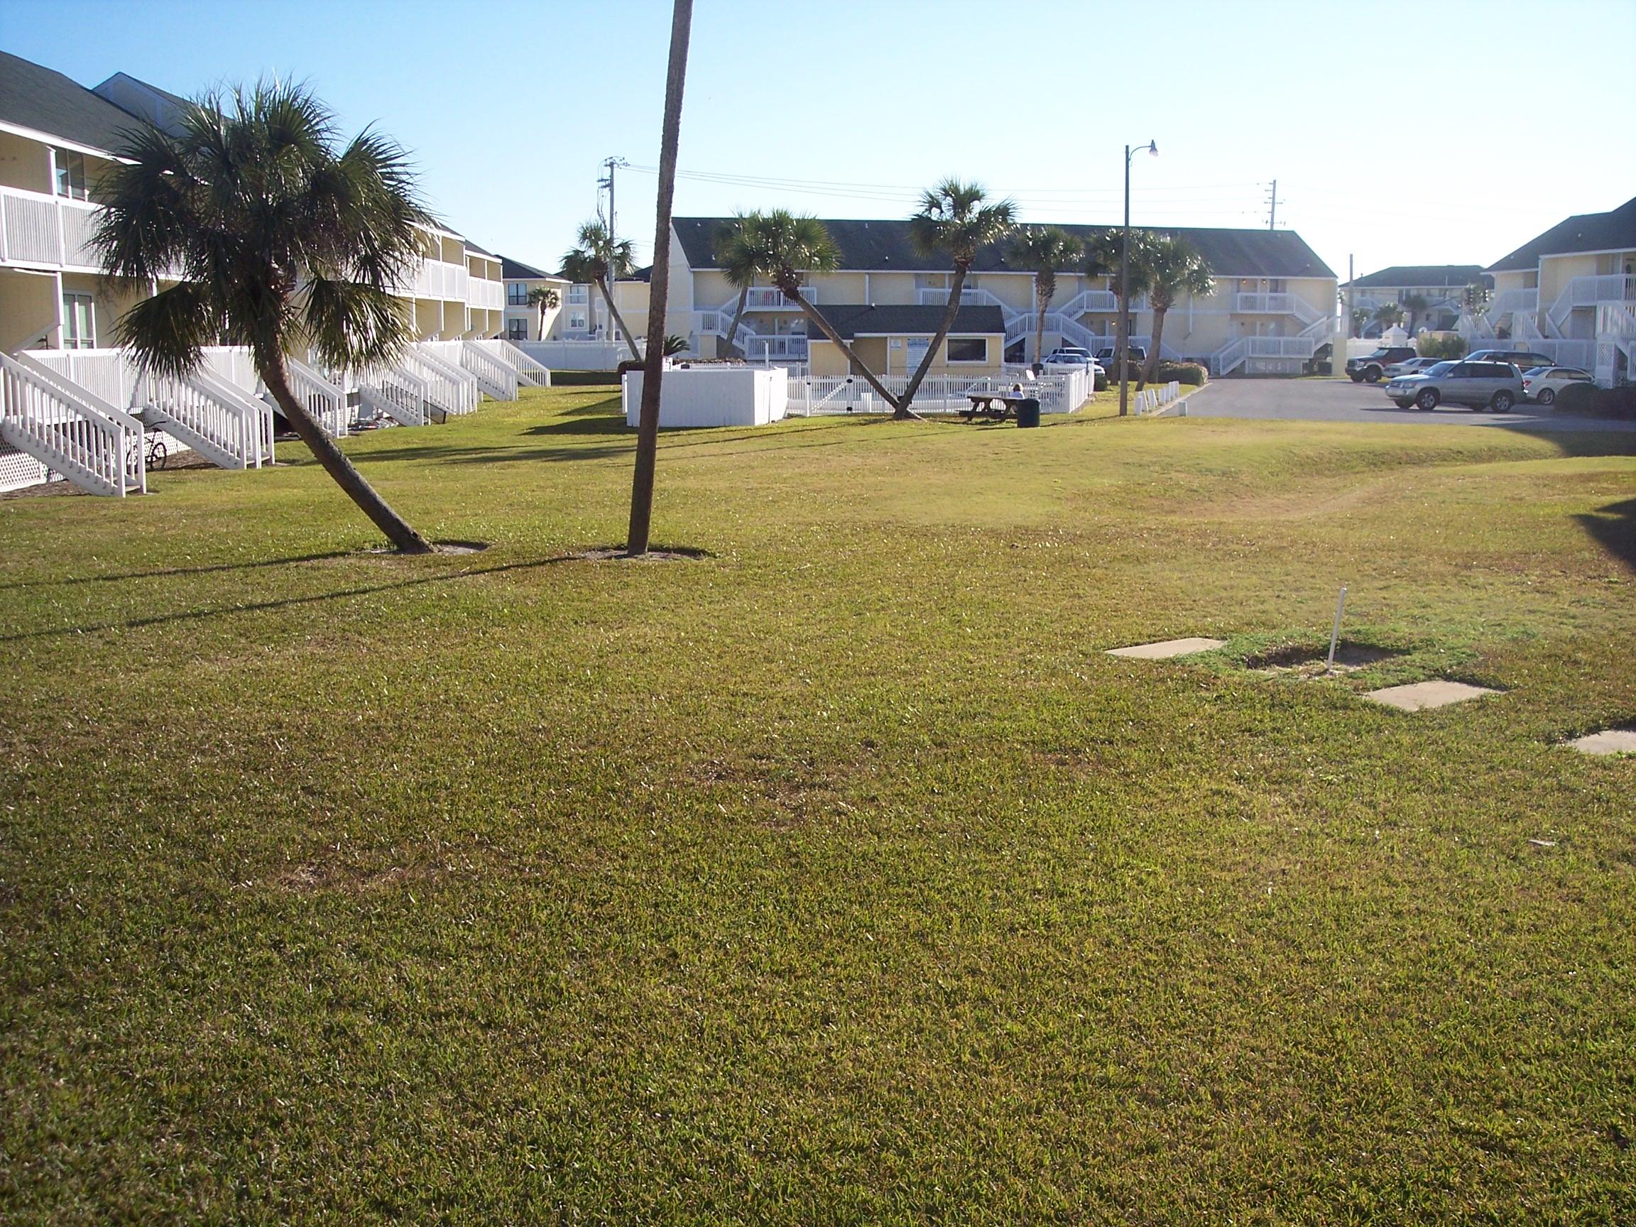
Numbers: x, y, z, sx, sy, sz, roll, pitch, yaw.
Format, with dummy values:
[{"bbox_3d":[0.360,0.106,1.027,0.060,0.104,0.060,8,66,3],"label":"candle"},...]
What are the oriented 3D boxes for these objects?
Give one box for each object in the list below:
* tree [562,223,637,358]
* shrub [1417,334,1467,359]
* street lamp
[{"bbox_3d":[-10.304,-14.932,88.765,4.200,7.800,3.700,0,9,0],"label":"tree"},{"bbox_3d":[35.907,-14.617,106.004,2.900,2.520,2.500,3,9,17],"label":"shrub"},{"bbox_3d":[10.266,-10.655,58.857,1.200,8.650,0.400,0,9,0],"label":"street lamp"}]

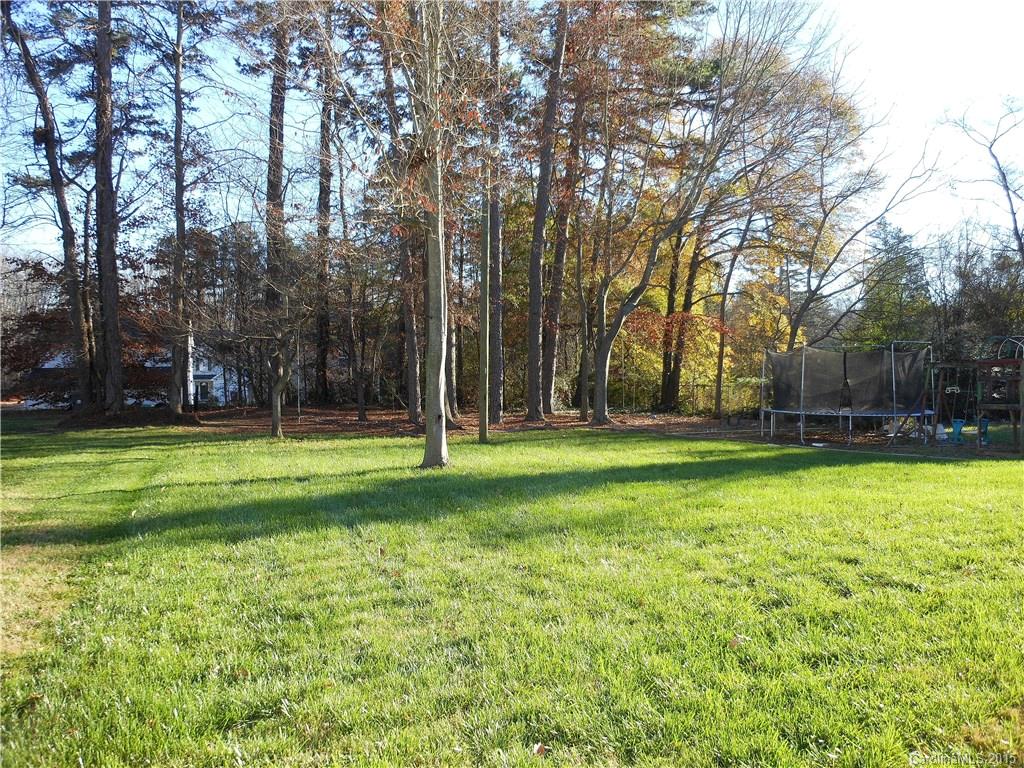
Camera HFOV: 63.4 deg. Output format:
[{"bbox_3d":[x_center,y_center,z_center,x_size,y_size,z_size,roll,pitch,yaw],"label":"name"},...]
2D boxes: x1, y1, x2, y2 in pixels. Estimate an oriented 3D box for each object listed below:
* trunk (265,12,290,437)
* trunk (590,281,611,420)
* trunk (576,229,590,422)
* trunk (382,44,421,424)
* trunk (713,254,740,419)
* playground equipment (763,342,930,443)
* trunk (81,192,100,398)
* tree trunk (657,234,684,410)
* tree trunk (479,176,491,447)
[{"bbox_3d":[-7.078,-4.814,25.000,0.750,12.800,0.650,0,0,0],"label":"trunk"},{"bbox_3d":[3.188,-1.086,29.500,0.720,5.060,0.550,0,0,0],"label":"trunk"},{"bbox_3d":[2.719,-2.225,31.500,0.450,7.380,0.380,0,0,0],"label":"trunk"},{"bbox_3d":[-4.136,-5.614,31.000,1.300,14.180,0.600,0,0,0],"label":"trunk"},{"bbox_3d":[8.934,-1.978,34.500,1.000,6.830,0.500,0,0,0],"label":"trunk"},{"bbox_3d":[8.900,0.270,22.000,4.500,2.500,4.400,0,0,22],"label":"playground equipment"},{"bbox_3d":[-18.319,-3.694,36.000,0.750,9.260,0.550,0,0,0],"label":"trunk"},{"bbox_3d":[7.317,-2.890,38.000,1.050,8.300,0.700,0,0,0],"label":"tree trunk"},{"bbox_3d":[-0.714,-2.051,21.500,0.300,7.090,0.270,0,0,0],"label":"tree trunk"}]

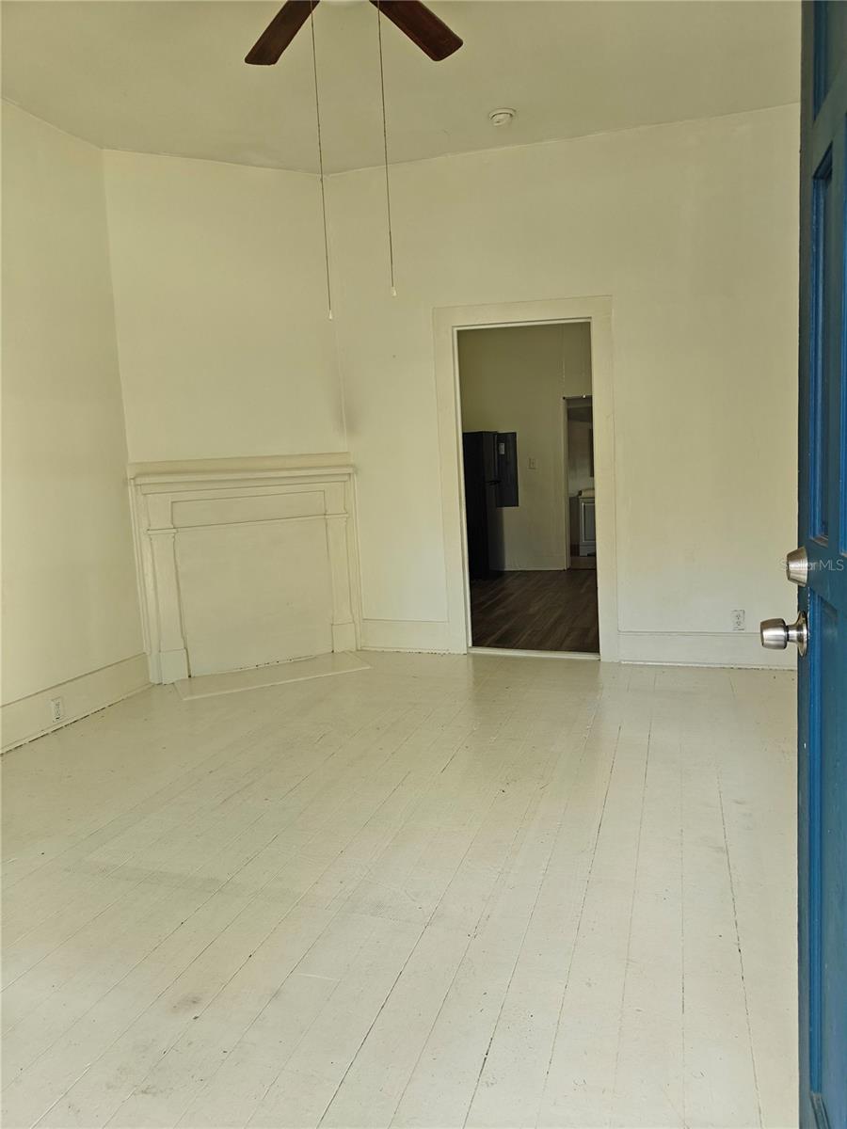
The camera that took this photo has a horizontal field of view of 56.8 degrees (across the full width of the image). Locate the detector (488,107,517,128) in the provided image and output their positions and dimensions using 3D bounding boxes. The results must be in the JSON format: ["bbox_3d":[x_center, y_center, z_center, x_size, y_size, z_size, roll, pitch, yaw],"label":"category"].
[{"bbox_3d":[0.423,-2.377,4.175,0.145,0.052,0.145,-2,8,0],"label":"detector"}]

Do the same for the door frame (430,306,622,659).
[{"bbox_3d":[0.659,-0.502,4.949,1.094,2.213,0.130,0,8,18],"label":"door frame"}]

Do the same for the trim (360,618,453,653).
[{"bbox_3d":[-0.133,0.490,5.297,0.643,0.215,0.030,0,8,18],"label":"trim"}]

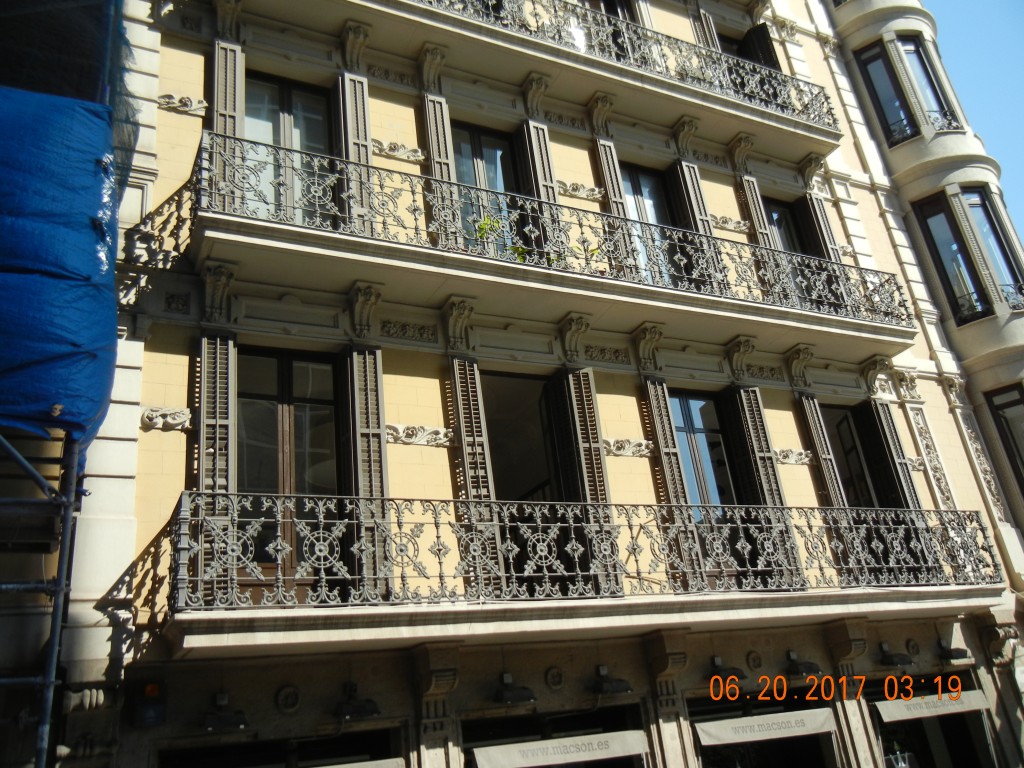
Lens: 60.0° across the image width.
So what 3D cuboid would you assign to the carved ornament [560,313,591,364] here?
[{"bbox_3d":[0.837,-0.571,11.543,0.300,0.620,0.350,5,-27,-27],"label":"carved ornament"}]

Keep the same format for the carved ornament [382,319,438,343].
[{"bbox_3d":[-1.213,-0.632,10.626,0.720,0.235,0.070,5,-27,-27],"label":"carved ornament"}]

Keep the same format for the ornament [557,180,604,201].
[{"bbox_3d":[1.022,-2.828,13.025,0.810,0.230,0.100,5,-27,-27],"label":"ornament"}]

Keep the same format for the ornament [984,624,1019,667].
[{"bbox_3d":[7.030,3.725,12.651,0.440,0.460,0.360,5,-28,-28],"label":"ornament"}]

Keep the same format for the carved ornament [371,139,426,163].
[{"bbox_3d":[-1.481,-3.005,11.442,0.790,0.230,0.110,5,-27,-27],"label":"carved ornament"}]

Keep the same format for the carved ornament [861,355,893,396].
[{"bbox_3d":[5.805,-0.100,14.085,0.300,0.630,0.350,5,-27,-27],"label":"carved ornament"}]

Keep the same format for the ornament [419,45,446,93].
[{"bbox_3d":[-1.053,-4.280,12.113,0.320,0.500,0.360,5,-27,-27],"label":"ornament"}]

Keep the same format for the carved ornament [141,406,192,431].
[{"bbox_3d":[-3.349,0.324,8.652,0.500,0.250,0.120,5,-28,-28],"label":"carved ornament"}]

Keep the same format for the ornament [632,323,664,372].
[{"bbox_3d":[1.902,-0.497,12.007,0.340,0.580,0.350,5,-28,-28],"label":"ornament"}]

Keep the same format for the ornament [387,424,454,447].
[{"bbox_3d":[-0.999,0.580,9.838,0.824,0.231,0.092,6,-27,-27],"label":"ornament"}]

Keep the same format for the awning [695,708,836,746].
[{"bbox_3d":[3.086,4.066,10.534,2.118,0.258,0.123,6,-27,-27],"label":"awning"}]

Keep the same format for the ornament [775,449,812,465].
[{"bbox_3d":[3.976,1.017,12.536,0.860,0.240,0.110,5,-28,-28],"label":"ornament"}]

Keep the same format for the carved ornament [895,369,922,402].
[{"bbox_3d":[6.342,0.024,14.148,0.420,0.490,0.190,5,-27,-27],"label":"carved ornament"}]

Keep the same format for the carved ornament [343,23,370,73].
[{"bbox_3d":[-2.025,-4.373,11.616,0.330,0.500,0.360,5,-27,-27],"label":"carved ornament"}]

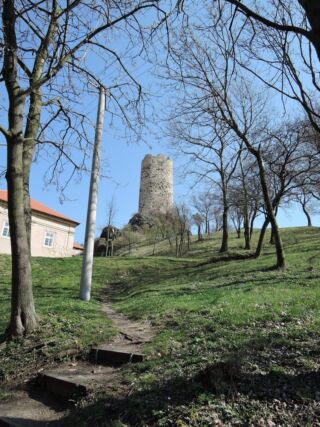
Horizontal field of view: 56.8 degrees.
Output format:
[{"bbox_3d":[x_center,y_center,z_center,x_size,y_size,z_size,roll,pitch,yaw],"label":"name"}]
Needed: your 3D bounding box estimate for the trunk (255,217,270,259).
[{"bbox_3d":[6.240,1.407,17.828,0.850,2.544,0.400,-5,-16,19],"label":"trunk"}]

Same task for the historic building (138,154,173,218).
[{"bbox_3d":[-0.723,-6.891,74.233,8.300,17.289,8.300,1,-15,-1],"label":"historic building"}]

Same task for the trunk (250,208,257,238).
[{"bbox_3d":[10.597,1.107,33.450,0.650,3.486,0.420,-4,-16,17],"label":"trunk"}]

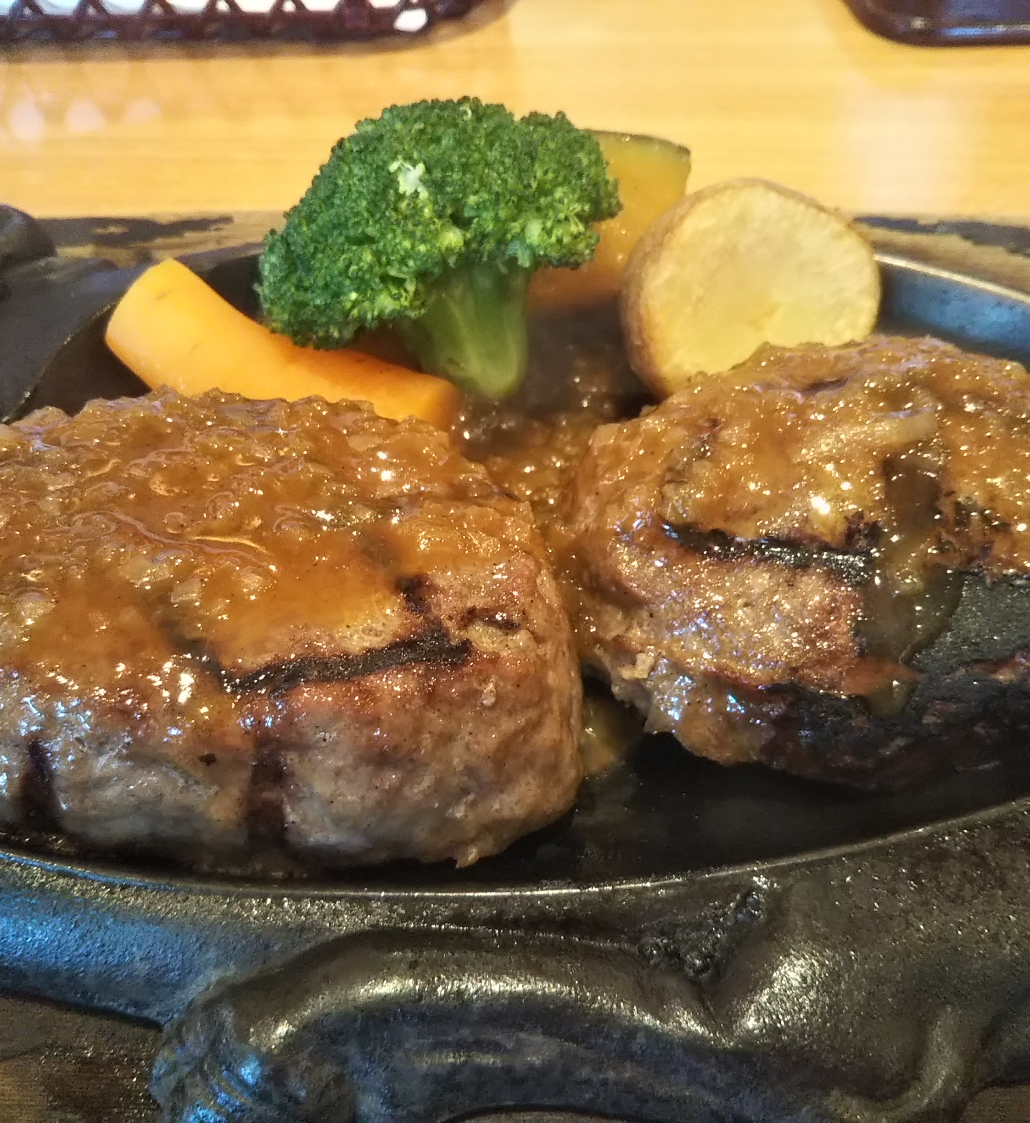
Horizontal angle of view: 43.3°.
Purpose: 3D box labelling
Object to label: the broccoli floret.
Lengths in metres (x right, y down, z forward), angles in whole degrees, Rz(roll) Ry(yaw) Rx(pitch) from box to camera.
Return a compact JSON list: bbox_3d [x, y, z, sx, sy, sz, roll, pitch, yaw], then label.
[{"bbox_3d":[-0.014,-0.052,0.227,0.064,0.055,0.057,0,41,0],"label":"broccoli floret"}]

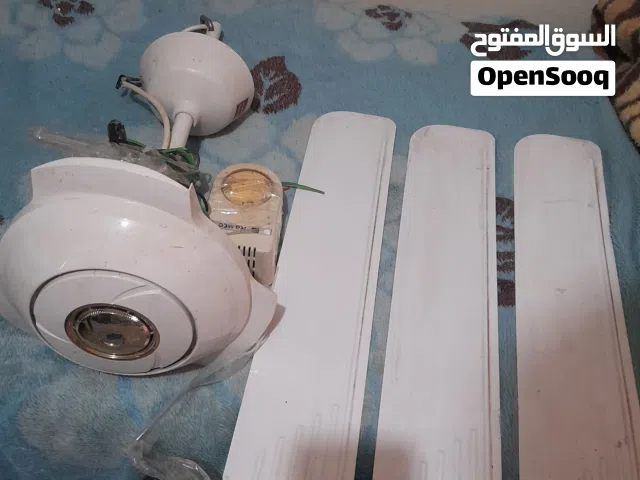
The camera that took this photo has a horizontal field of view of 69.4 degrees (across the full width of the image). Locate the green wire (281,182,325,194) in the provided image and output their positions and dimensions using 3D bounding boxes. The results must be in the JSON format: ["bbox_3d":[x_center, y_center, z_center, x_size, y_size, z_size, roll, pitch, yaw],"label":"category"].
[{"bbox_3d":[-0.023,-0.072,0.641,0.064,0.007,0.009,12,57,8],"label":"green wire"}]

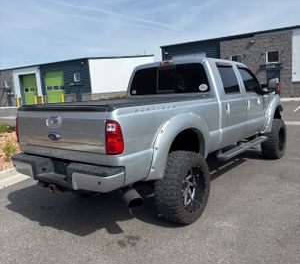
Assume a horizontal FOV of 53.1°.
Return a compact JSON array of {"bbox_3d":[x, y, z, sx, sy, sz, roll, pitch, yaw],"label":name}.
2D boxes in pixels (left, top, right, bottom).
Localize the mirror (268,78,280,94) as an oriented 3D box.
[{"bbox_3d":[2.327,-0.846,5.634,0.250,0.320,0.160,2,9,38],"label":"mirror"}]

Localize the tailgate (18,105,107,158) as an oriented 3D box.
[{"bbox_3d":[-1.035,-0.035,3.454,1.580,0.500,0.090,2,9,38],"label":"tailgate"}]

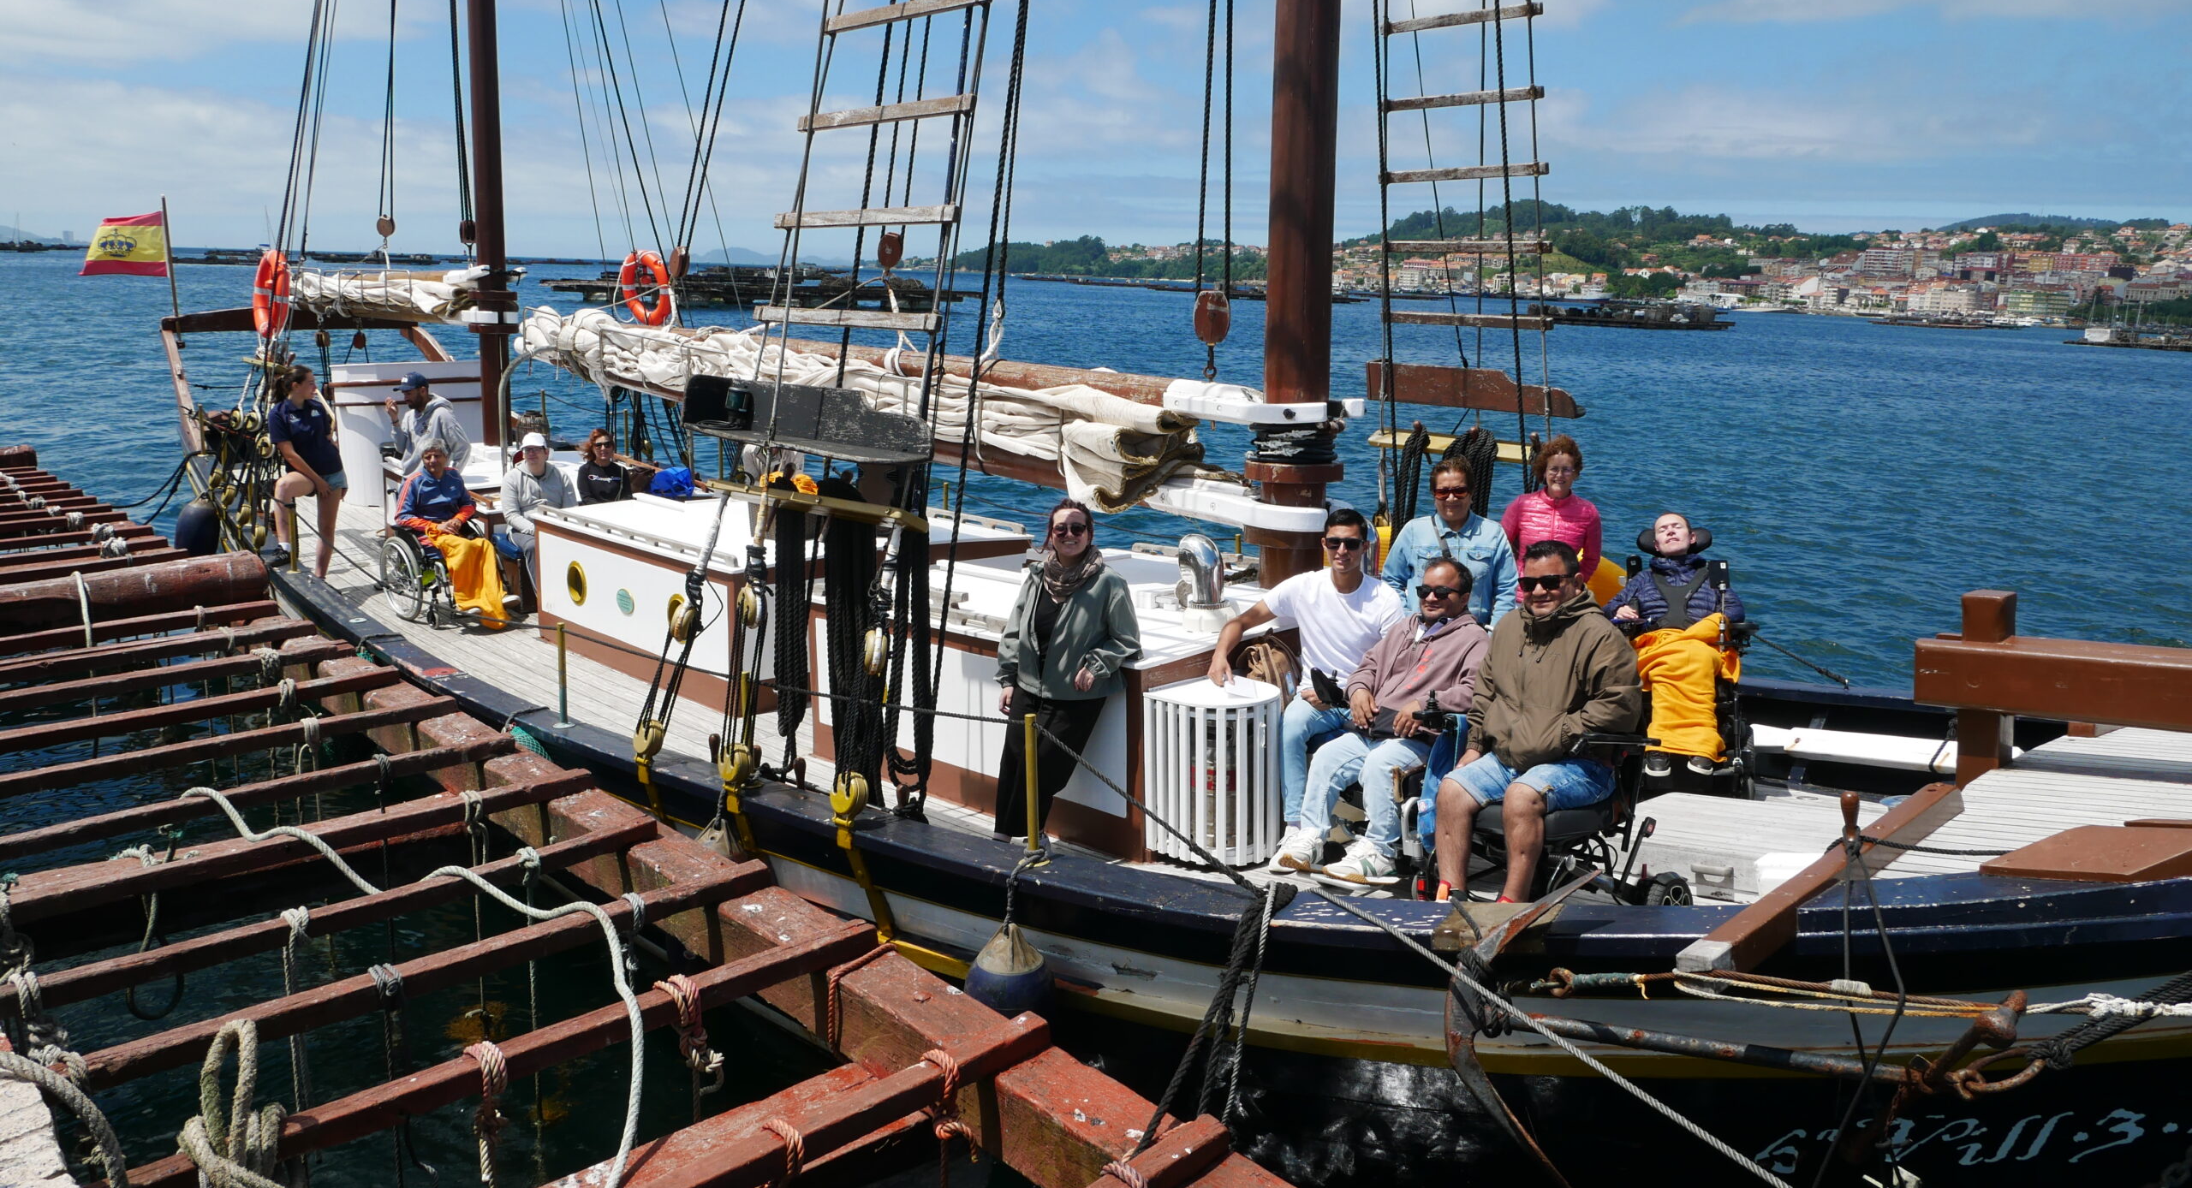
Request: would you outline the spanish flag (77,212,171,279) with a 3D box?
[{"bbox_3d":[-8.998,-3.240,14.100,0.780,0.600,0.140,-6,14,-31],"label":"spanish flag"}]

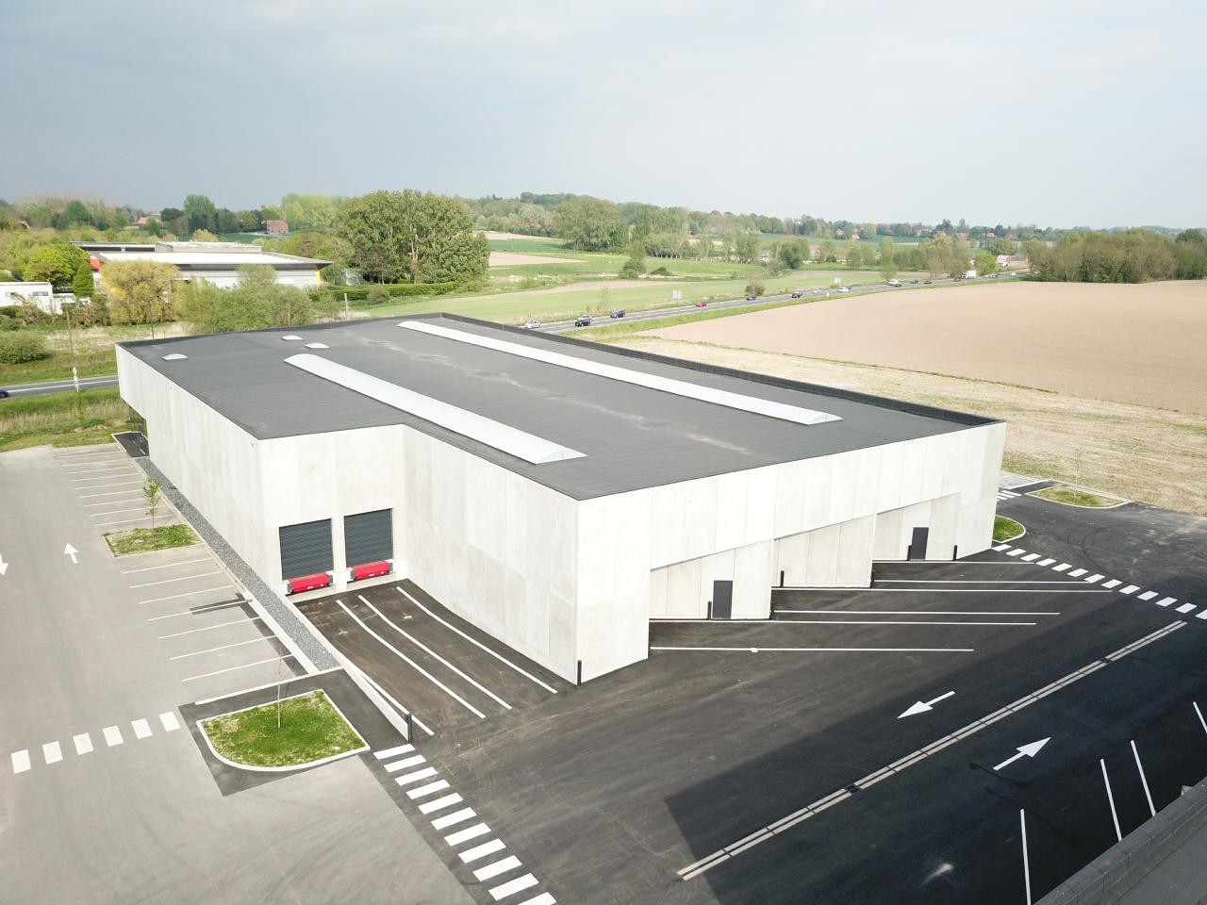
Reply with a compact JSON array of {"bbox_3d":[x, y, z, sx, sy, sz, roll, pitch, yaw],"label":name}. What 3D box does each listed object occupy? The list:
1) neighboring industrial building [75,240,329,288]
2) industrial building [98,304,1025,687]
[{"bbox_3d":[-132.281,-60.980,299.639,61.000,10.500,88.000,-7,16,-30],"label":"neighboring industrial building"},{"bbox_3d":[-14.448,-3.306,77.151,40.000,8.700,79.540,-9,17,-34],"label":"industrial building"}]

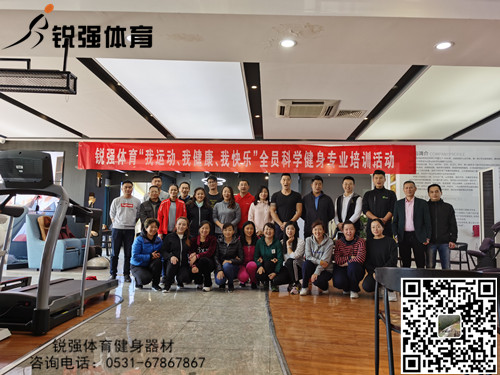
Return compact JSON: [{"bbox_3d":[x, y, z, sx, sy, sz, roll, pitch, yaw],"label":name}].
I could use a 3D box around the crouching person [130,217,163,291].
[{"bbox_3d":[-1.537,1.002,5.848,0.500,1.071,0.650,4,-6,-24],"label":"crouching person"}]

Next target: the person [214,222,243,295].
[{"bbox_3d":[-0.337,1.048,5.982,0.460,1.003,0.650,2,-6,-5],"label":"person"}]

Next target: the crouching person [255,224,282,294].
[{"bbox_3d":[0.279,1.057,5.983,0.480,1.020,0.650,1,-6,5],"label":"crouching person"}]

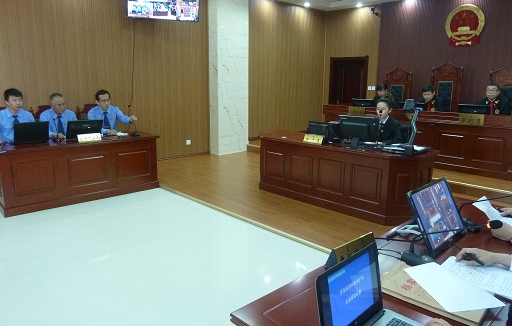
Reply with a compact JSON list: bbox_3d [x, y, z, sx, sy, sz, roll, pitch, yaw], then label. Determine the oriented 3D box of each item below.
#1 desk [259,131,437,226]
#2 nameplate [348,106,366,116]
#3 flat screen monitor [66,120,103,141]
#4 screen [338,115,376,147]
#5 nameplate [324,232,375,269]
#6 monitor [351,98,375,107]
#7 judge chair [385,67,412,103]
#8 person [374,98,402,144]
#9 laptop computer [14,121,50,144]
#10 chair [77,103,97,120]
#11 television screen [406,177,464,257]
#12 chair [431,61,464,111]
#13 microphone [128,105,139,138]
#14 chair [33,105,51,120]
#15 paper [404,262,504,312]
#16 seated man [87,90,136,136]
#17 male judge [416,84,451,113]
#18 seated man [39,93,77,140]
[{"bbox_3d":[0.952,0.109,4.880,0.830,0.760,2.470,-11,16,-43],"label":"desk"},{"bbox_3d":[1.923,-0.973,6.984,0.090,0.150,0.360,-11,16,-43],"label":"nameplate"},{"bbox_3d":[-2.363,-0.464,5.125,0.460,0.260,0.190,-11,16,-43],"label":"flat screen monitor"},{"bbox_3d":[1.247,-0.392,4.524,0.200,0.335,0.490,-11,17,-43],"label":"screen"},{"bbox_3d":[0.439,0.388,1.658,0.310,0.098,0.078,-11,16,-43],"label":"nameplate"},{"bbox_3d":[2.079,-1.070,7.167,0.170,0.310,0.475,-11,17,-43],"label":"monitor"},{"bbox_3d":[2.810,-1.120,7.617,0.680,1.600,0.620,-11,16,-43],"label":"judge chair"},{"bbox_3d":[1.685,-0.202,4.915,0.750,1.360,0.480,-11,16,-43],"label":"person"},{"bbox_3d":[-2.886,-0.392,4.759,0.380,0.245,0.290,-6,14,-28],"label":"laptop computer"},{"bbox_3d":[-2.290,-0.314,5.688,0.600,1.130,0.600,-11,17,-43],"label":"chair"},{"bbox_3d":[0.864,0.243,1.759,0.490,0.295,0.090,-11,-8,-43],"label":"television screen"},{"bbox_3d":[3.461,-1.013,6.947,0.680,1.700,0.620,-11,16,-43],"label":"chair"},{"bbox_3d":[-1.818,-0.630,5.453,0.110,0.440,0.220,-11,17,-43],"label":"microphone"},{"bbox_3d":[-2.727,-0.229,5.267,0.600,1.130,0.600,-11,17,-43],"label":"chair"},{"bbox_3d":[0.748,0.469,1.428,0.210,0.010,0.297,-3,17,-18],"label":"paper"},{"bbox_3d":[-2.167,-0.404,5.587,0.660,1.350,0.750,-11,17,-43],"label":"seated man"},{"bbox_3d":[3.194,-0.759,6.836,0.800,1.320,0.600,-11,17,-43],"label":"male judge"},{"bbox_3d":[-2.827,-0.314,5.383,0.520,1.360,0.780,-11,16,-43],"label":"seated man"}]

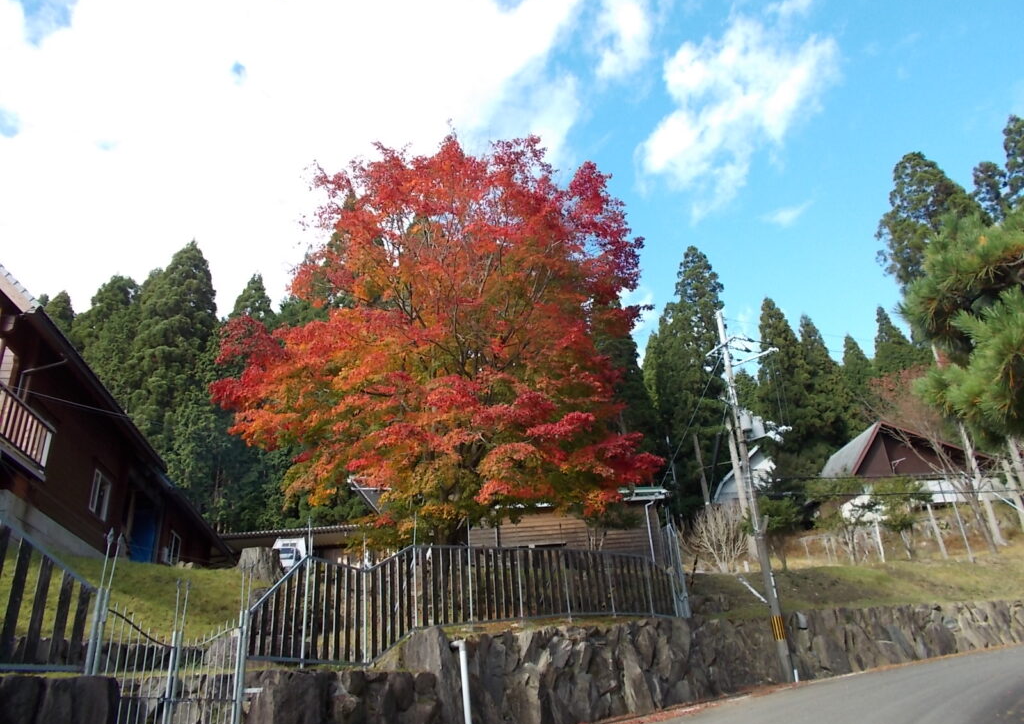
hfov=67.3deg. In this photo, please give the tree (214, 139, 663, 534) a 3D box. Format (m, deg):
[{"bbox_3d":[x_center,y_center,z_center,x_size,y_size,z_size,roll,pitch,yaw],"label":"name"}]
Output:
[{"bbox_3d":[-1.844,-0.806,18.800,9.600,11.840,9.200,-2,-25,-6],"label":"tree"}]

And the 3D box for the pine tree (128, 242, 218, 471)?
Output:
[{"bbox_3d":[-19.120,0.660,43.912,5.800,17.690,5.800,7,-27,-23],"label":"pine tree"}]

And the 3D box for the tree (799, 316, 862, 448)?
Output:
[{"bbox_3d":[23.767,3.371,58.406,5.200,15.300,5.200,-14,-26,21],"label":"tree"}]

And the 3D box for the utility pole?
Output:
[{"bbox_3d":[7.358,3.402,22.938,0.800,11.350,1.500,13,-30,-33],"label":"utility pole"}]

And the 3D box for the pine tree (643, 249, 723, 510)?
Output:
[{"bbox_3d":[11.644,1.028,49.250,5.400,19.280,5.400,-10,-25,13],"label":"pine tree"}]

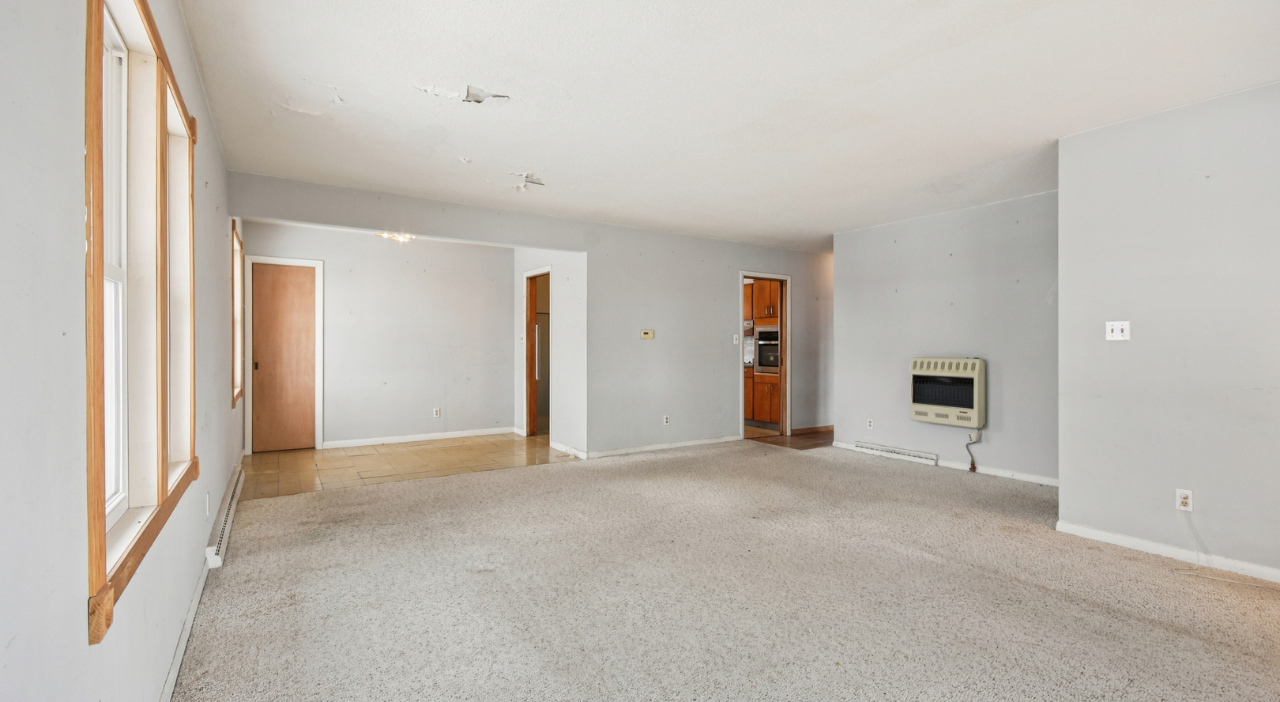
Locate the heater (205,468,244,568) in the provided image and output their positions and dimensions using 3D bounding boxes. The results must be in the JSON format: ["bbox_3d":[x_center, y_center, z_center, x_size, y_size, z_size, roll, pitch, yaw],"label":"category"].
[{"bbox_3d":[-2.800,1.051,3.638,0.075,0.130,2.150,0,0,-34],"label":"heater"}]

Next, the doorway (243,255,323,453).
[{"bbox_3d":[-3.851,0.054,5.804,0.700,2.100,0.100,0,0,-34],"label":"doorway"}]

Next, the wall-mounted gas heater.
[{"bbox_3d":[2.855,0.373,4.961,0.170,0.605,0.600,0,0,-34],"label":"wall-mounted gas heater"}]

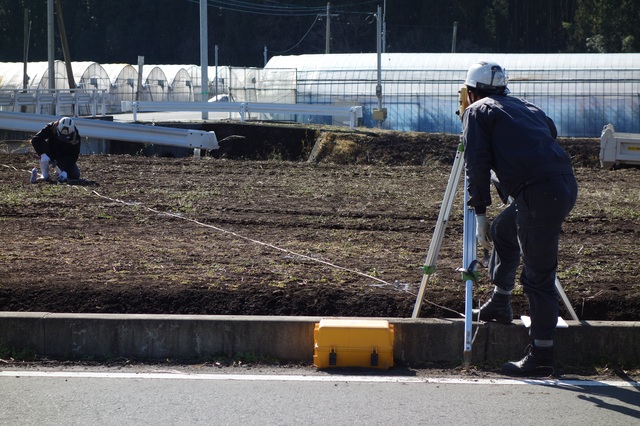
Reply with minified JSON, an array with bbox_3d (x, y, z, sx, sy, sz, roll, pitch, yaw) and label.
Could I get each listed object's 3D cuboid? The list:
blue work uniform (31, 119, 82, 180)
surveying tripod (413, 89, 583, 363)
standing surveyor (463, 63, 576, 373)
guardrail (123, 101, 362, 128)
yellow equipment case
[{"bbox_3d":[-3.477,-0.839,23.403,0.630,0.860,0.750,1,4,10],"label":"blue work uniform"},{"bbox_3d":[0.985,0.037,9.911,0.950,1.490,0.880,0,4,-2],"label":"surveying tripod"},{"bbox_3d":[1.060,-0.004,9.527,0.660,1.630,0.520,3,5,35],"label":"standing surveyor"},{"bbox_3d":[-2.867,-3.623,65.213,8.750,0.930,0.300,1,4,7],"label":"guardrail"},{"bbox_3d":[0.184,0.701,9.580,0.435,0.216,0.300,0,4,5],"label":"yellow equipment case"}]

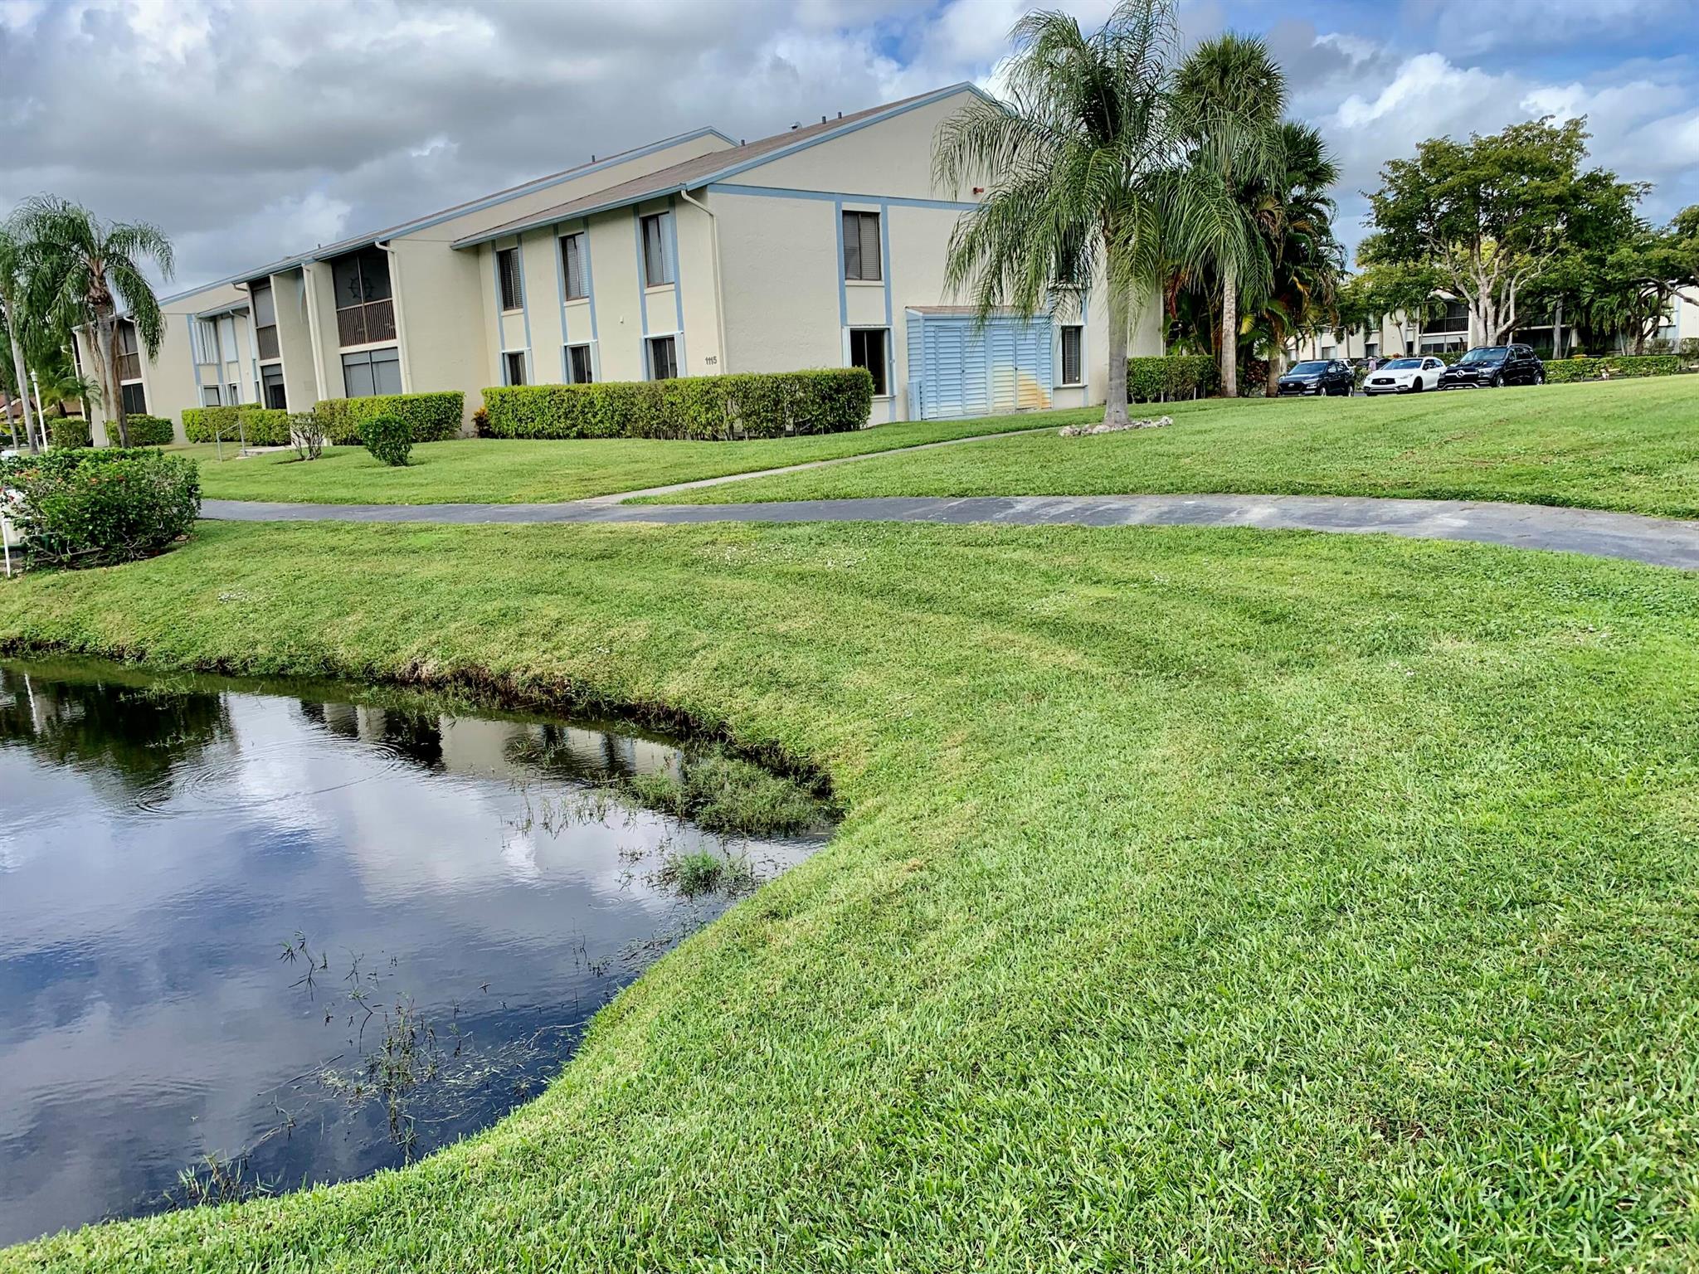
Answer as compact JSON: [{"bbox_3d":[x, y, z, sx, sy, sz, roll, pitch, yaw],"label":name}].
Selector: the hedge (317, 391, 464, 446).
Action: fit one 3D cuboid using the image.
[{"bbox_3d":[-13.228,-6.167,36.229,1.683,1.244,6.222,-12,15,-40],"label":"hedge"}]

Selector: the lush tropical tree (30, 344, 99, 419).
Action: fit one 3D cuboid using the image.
[{"bbox_3d":[-40.292,-12.330,65.733,3.449,5.078,3.449,-9,13,-30],"label":"lush tropical tree"}]

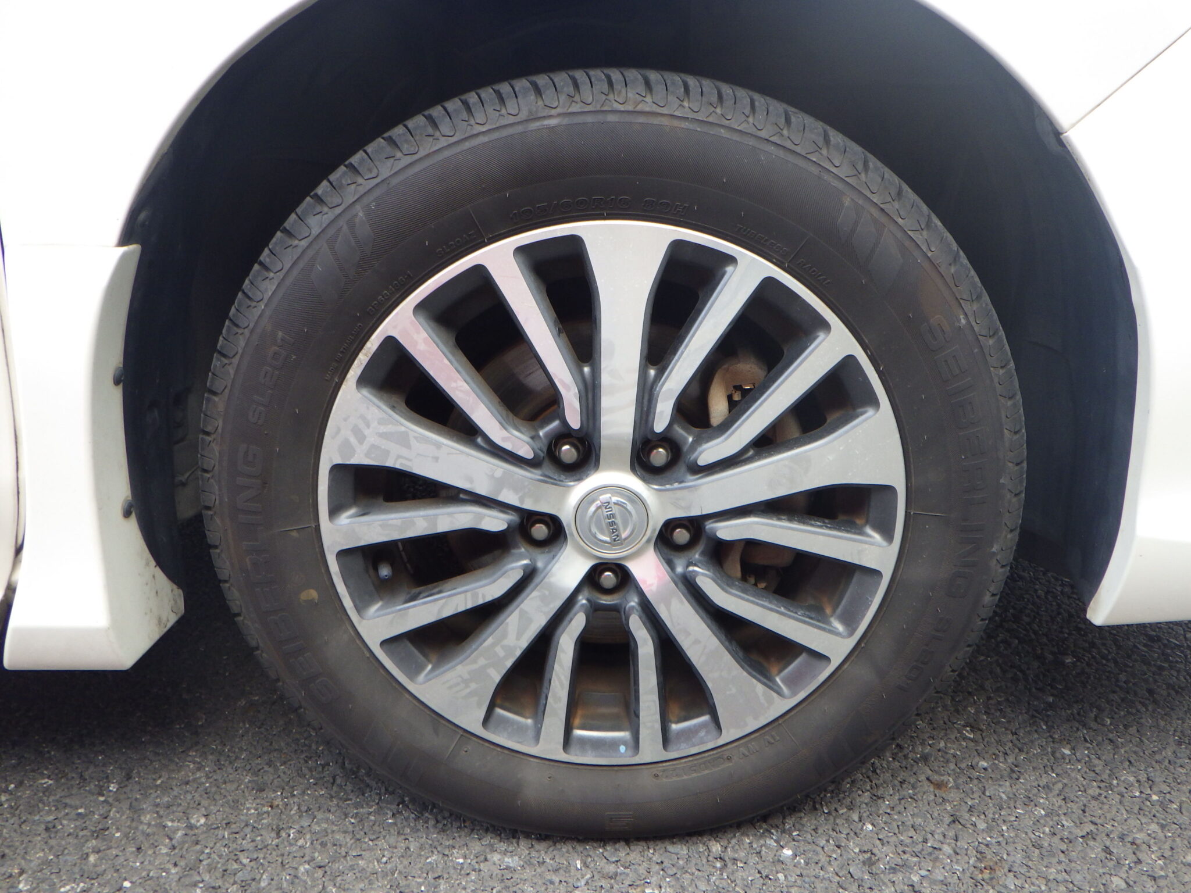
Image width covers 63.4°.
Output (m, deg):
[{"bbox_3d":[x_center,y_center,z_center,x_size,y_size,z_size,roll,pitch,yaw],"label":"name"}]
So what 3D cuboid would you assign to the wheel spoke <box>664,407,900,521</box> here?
[{"bbox_3d":[0.134,0.016,0.720,0.178,0.066,0.038,-15,18,5],"label":"wheel spoke"}]

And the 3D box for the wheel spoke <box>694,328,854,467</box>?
[{"bbox_3d":[0.127,-0.031,0.701,0.030,0.141,0.032,40,14,-12],"label":"wheel spoke"}]

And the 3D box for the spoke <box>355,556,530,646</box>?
[{"bbox_3d":[-0.114,0.120,0.753,0.141,0.028,0.032,-20,18,7],"label":"spoke"}]

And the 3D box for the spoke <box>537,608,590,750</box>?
[{"bbox_3d":[-0.027,0.182,0.774,0.024,0.133,0.032,9,19,-3],"label":"spoke"}]

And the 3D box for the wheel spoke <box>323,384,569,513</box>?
[{"bbox_3d":[-0.105,0.008,0.716,0.180,0.066,0.038,19,17,-7],"label":"wheel spoke"}]

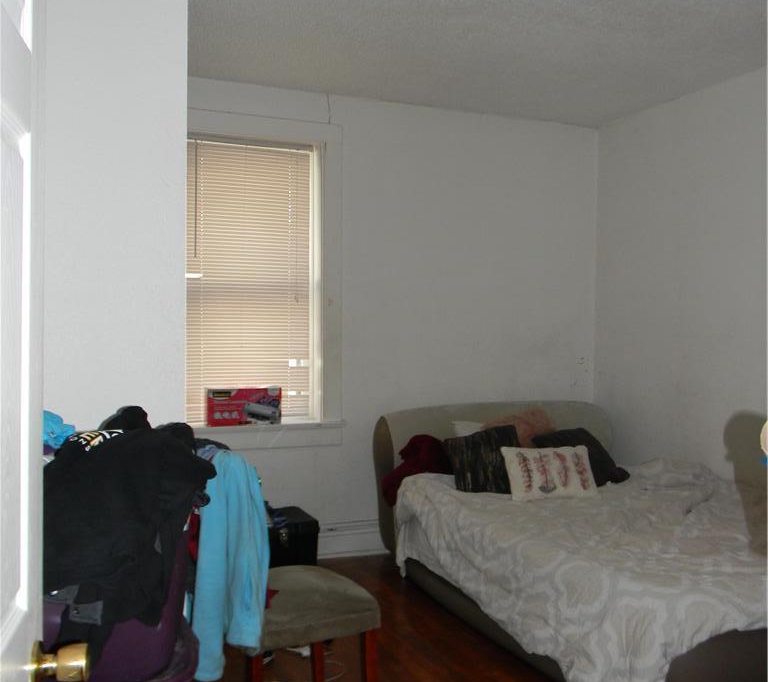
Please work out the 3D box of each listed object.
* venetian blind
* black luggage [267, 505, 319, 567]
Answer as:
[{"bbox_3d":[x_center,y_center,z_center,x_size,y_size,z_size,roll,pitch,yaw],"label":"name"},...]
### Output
[{"bbox_3d":[-0.796,-0.351,4.814,0.780,1.655,0.040,0,0,-23],"label":"venetian blind"},{"bbox_3d":[-0.605,1.129,4.543,0.400,0.340,0.358,0,0,-23],"label":"black luggage"}]

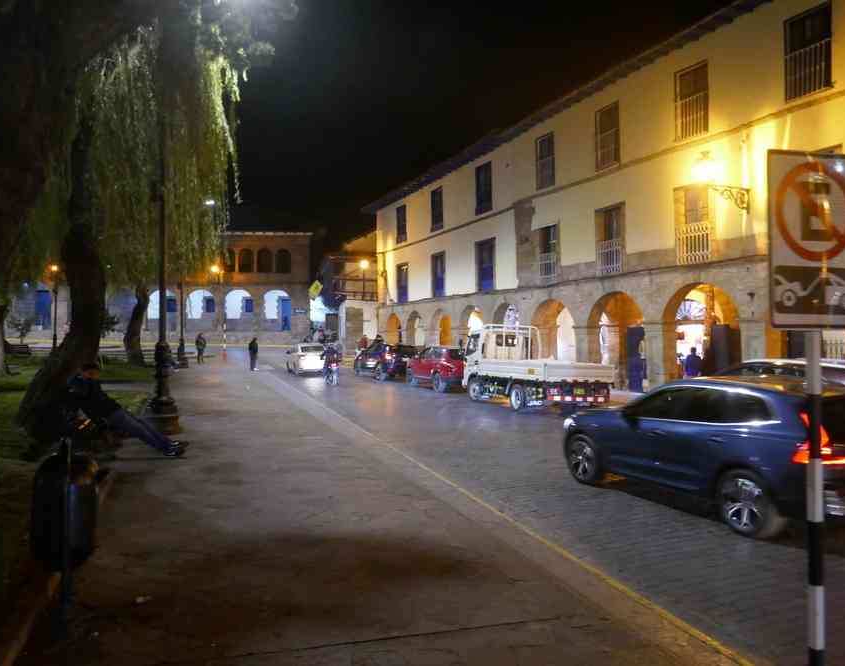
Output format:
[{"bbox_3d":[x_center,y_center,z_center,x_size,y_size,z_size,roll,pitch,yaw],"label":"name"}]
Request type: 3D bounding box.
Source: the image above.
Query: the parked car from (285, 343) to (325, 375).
[{"bbox_3d":[-5.520,1.265,34.140,1.750,1.470,4.400,0,-1,-17],"label":"parked car"}]

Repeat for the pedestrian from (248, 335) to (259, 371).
[{"bbox_3d":[-8.140,1.050,33.500,0.360,1.650,0.470,0,-1,6],"label":"pedestrian"}]

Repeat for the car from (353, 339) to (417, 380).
[{"bbox_3d":[-1.510,1.290,31.500,1.820,1.630,4.350,0,-1,-22],"label":"car"}]

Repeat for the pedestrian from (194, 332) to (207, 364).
[{"bbox_3d":[-11.800,0.840,37.000,0.520,1.660,0.340,0,-1,-20],"label":"pedestrian"}]

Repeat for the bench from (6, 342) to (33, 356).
[{"bbox_3d":[-22.680,0.945,39.000,1.650,0.800,0.650,0,-1,-9],"label":"bench"}]

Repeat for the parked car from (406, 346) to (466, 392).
[{"bbox_3d":[0.945,1.370,27.060,1.840,1.660,4.450,0,-1,-22],"label":"parked car"}]

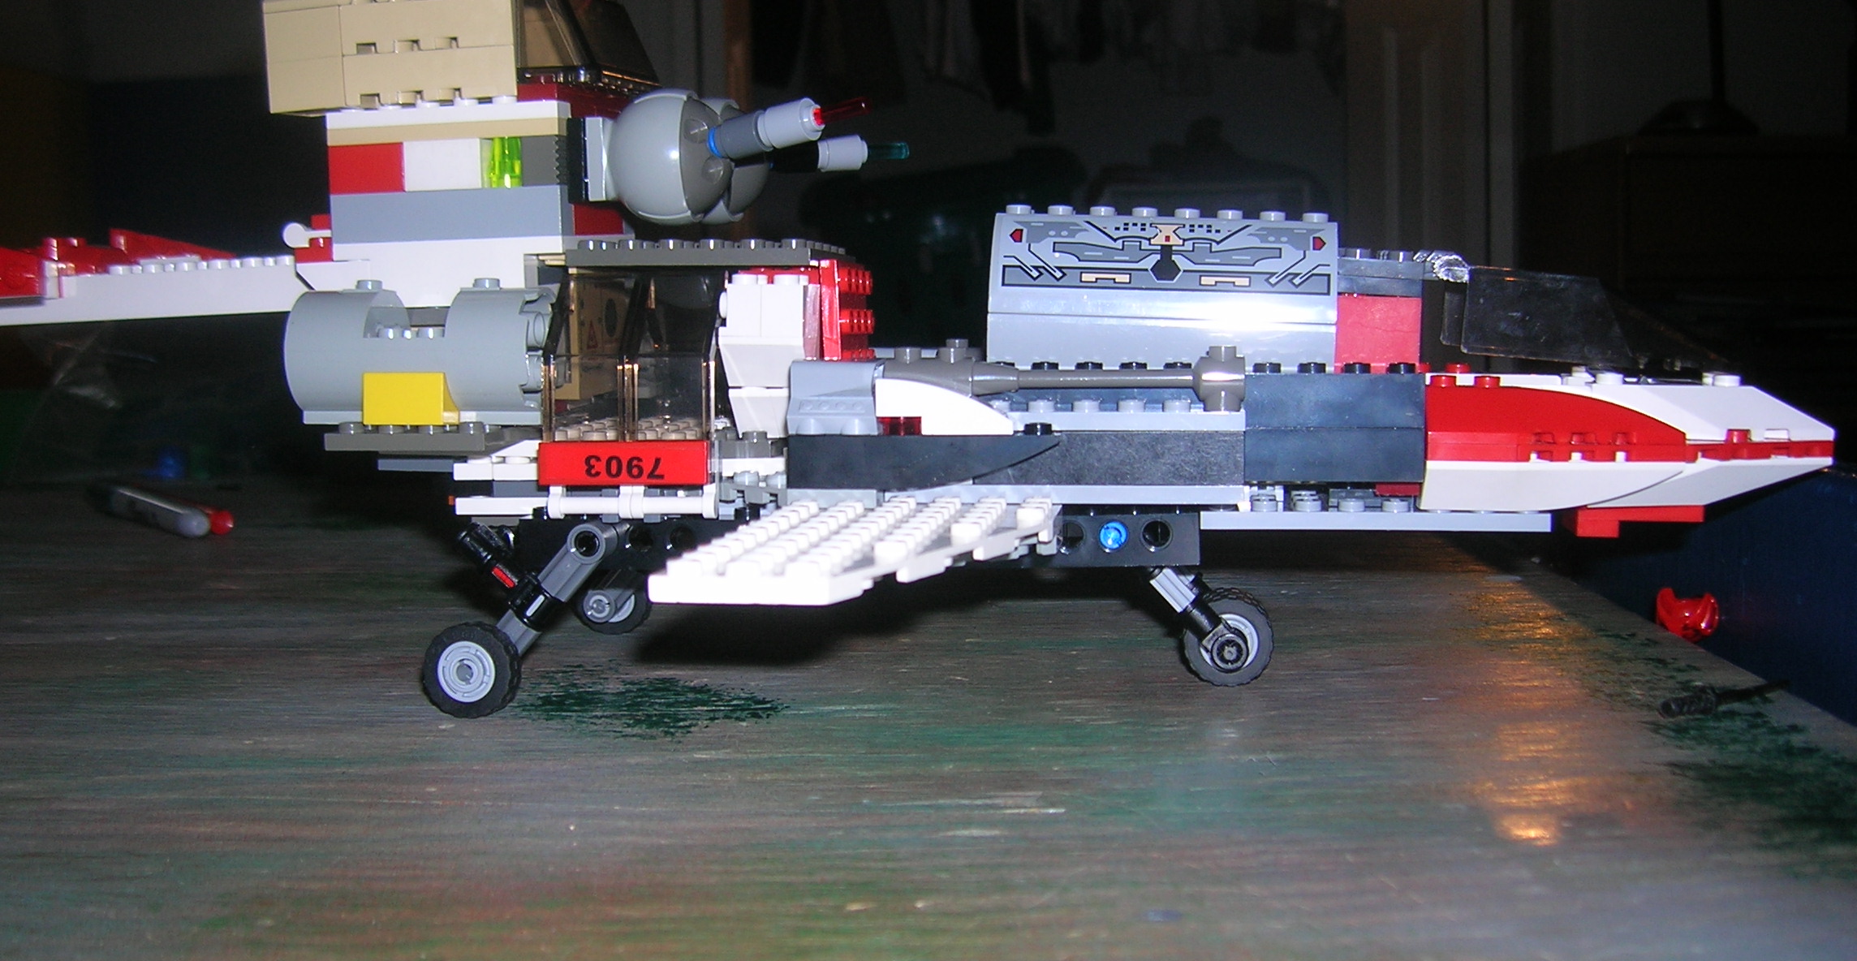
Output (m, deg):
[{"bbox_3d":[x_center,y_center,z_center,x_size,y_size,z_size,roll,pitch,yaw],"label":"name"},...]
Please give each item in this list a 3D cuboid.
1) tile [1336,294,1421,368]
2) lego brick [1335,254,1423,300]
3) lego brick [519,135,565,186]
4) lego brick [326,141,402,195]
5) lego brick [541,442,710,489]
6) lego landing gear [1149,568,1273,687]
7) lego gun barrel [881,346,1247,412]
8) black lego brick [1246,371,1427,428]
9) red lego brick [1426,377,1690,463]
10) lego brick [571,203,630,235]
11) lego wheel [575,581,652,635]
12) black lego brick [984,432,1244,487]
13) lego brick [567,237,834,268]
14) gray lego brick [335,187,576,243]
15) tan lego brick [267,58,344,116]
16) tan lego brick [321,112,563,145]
[{"bbox_3d":[0.085,-0.028,0.346,0.016,0.015,0.008,3,8,8],"label":"tile"},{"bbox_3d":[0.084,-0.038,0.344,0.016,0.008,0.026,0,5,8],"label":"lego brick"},{"bbox_3d":[-0.074,-0.062,0.359,0.008,0.010,0.013,0,6,11],"label":"lego brick"},{"bbox_3d":[-0.110,-0.061,0.362,0.016,0.010,0.008,-1,5,9],"label":"lego brick"},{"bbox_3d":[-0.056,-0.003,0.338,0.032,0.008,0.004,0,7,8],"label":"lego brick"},{"bbox_3d":[0.055,0.028,0.356,0.024,0.025,0.020,0,5,8],"label":"lego landing gear"},{"bbox_3d":[0.024,-0.019,0.331,0.065,0.012,0.009,0,7,8],"label":"lego gun barrel"},{"bbox_3d":[0.073,-0.014,0.331,0.032,0.010,0.008,0,5,8],"label":"black lego brick"},{"bbox_3d":[0.114,-0.011,0.332,0.048,0.013,0.015,0,6,5],"label":"red lego brick"},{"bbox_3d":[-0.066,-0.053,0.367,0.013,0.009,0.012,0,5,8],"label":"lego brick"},{"bbox_3d":[-0.072,0.027,0.424,0.018,0.018,0.007,0,5,5],"label":"lego wheel"},{"bbox_3d":[0.033,-0.005,0.329,0.048,0.010,0.009,0,6,5],"label":"black lego brick"},{"bbox_3d":[-0.043,-0.045,0.369,0.048,0.005,0.047,1,5,8],"label":"lego brick"},{"bbox_3d":[-0.094,-0.052,0.361,0.048,0.010,0.008,0,6,11],"label":"gray lego brick"},{"bbox_3d":[-0.118,-0.077,0.358,0.016,0.010,0.015,-2,4,12],"label":"tan lego brick"},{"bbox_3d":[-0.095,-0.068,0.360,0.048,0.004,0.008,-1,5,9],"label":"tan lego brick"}]

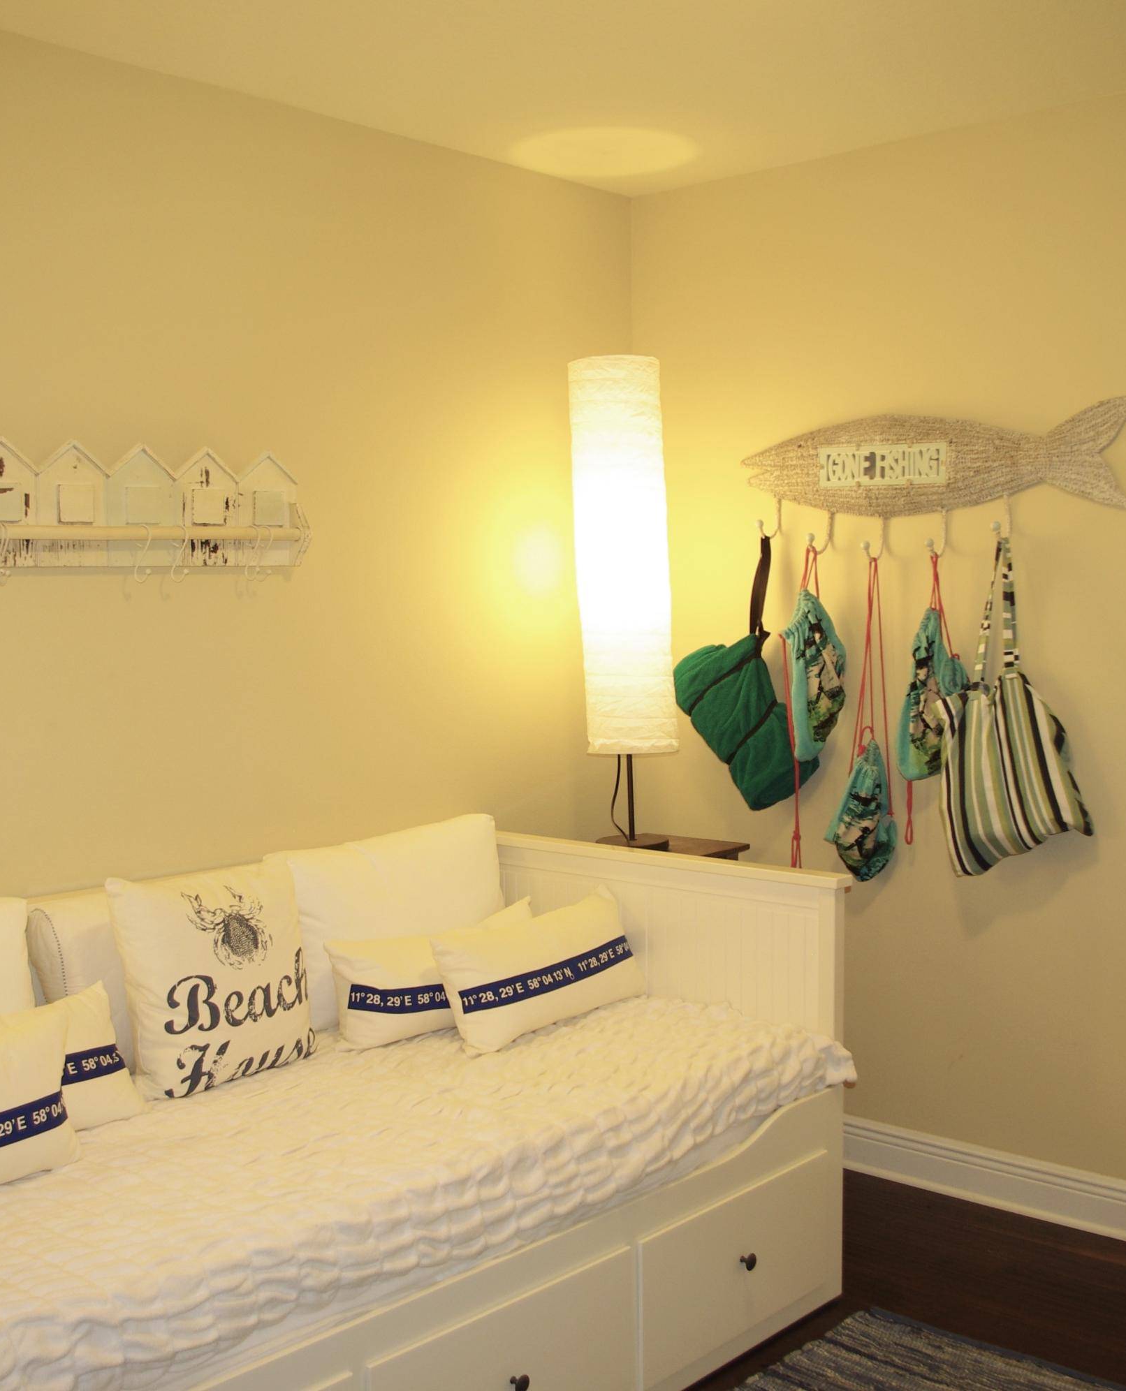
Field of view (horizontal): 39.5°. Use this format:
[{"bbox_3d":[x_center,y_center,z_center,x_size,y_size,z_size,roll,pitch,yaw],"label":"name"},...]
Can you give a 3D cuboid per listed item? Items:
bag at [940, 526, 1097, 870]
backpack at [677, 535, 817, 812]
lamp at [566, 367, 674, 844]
[{"bbox_3d":[0.972,0.026,3.385,0.320,0.750,0.120,2,5,42],"label":"bag"},{"bbox_3d":[0.441,-0.049,3.832,0.360,0.650,0.160,2,5,42],"label":"backpack"},{"bbox_3d":[0.154,-0.215,3.813,0.235,1.180,0.235,-1,3,0],"label":"lamp"}]

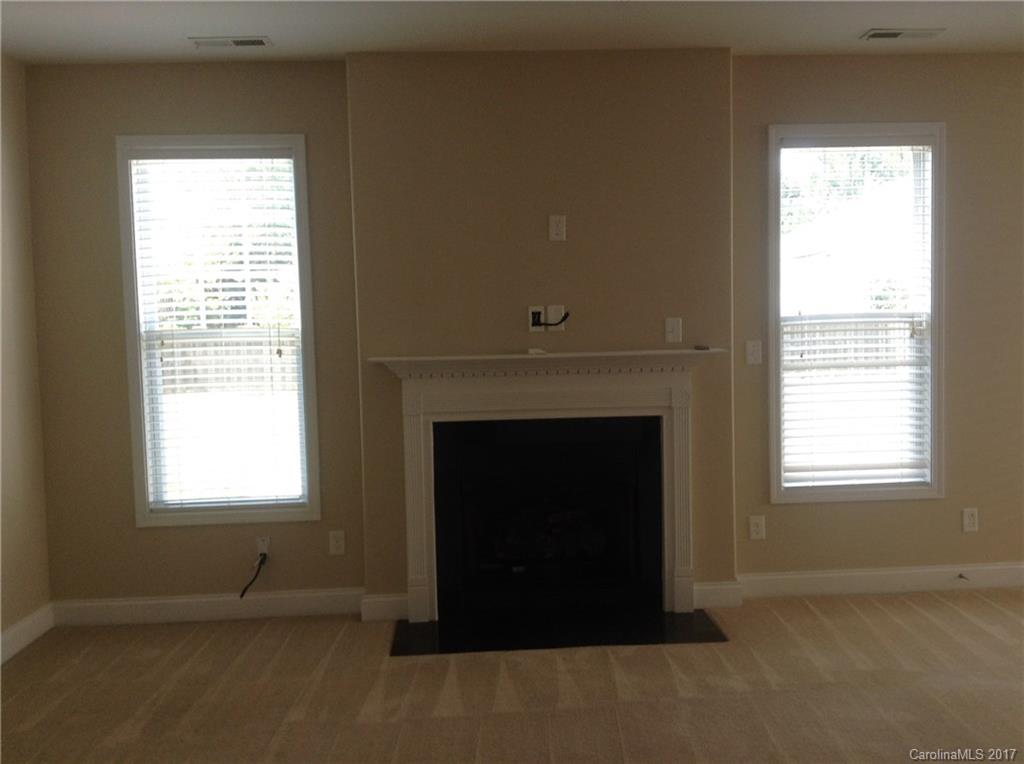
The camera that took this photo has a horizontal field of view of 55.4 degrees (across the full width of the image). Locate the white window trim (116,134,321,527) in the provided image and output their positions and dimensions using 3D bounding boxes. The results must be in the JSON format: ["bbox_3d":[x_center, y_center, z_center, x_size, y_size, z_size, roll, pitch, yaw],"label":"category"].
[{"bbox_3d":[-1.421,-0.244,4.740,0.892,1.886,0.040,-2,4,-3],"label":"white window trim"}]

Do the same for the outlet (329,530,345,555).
[{"bbox_3d":[-0.866,0.795,4.829,0.072,0.116,0.010,-2,4,-3],"label":"outlet"}]

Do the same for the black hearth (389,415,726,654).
[{"bbox_3d":[0.191,0.673,4.513,1.493,0.962,0.550,-2,4,-3],"label":"black hearth"}]

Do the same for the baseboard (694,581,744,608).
[{"bbox_3d":[1.019,1.052,4.832,0.240,0.129,0.018,-2,4,-3],"label":"baseboard"}]

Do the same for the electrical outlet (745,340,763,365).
[{"bbox_3d":[1.219,-0.146,4.896,0.071,0.116,0.010,-2,4,-3],"label":"electrical outlet"}]

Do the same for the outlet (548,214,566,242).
[{"bbox_3d":[0.220,-0.733,4.658,0.072,0.116,0.010,-2,4,-3],"label":"outlet"}]

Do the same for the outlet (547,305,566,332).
[{"bbox_3d":[0.214,-0.304,4.683,0.072,0.117,0.010,-2,4,-3],"label":"outlet"}]

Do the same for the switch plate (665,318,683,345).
[{"bbox_3d":[0.791,-0.251,4.744,0.073,0.117,0.010,-2,4,-3],"label":"switch plate"}]

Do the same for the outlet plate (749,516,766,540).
[{"bbox_3d":[1.247,0.738,4.948,0.072,0.116,0.010,-2,4,-3],"label":"outlet plate"}]

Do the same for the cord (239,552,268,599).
[{"bbox_3d":[-1.279,0.957,4.817,0.139,0.225,0.060,-2,4,-3],"label":"cord"}]

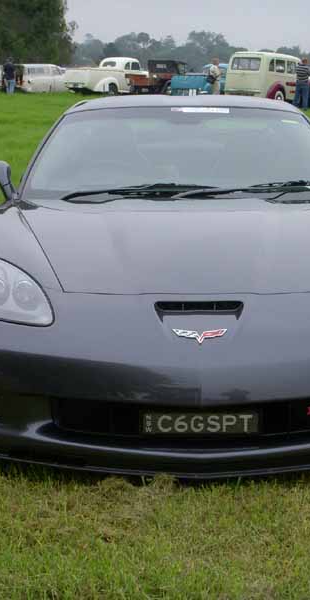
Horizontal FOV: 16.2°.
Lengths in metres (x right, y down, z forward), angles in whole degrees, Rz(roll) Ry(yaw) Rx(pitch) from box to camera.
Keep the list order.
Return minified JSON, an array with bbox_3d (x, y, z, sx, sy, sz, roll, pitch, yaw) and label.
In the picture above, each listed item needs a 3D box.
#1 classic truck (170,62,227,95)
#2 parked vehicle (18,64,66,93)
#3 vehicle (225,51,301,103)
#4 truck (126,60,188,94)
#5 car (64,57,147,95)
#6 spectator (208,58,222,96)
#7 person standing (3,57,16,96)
[{"bbox_3d":[2.523,-9.749,48.109,1.720,1.580,4.500,6,14,27],"label":"classic truck"},{"bbox_3d":[-5.801,-12.688,62.123,1.700,1.550,4.300,11,16,42],"label":"parked vehicle"},{"bbox_3d":[5.185,-9.144,44.652,1.850,1.920,4.900,10,16,39],"label":"vehicle"},{"bbox_3d":[0.369,-11.637,56.489,1.650,1.750,4.100,9,15,35],"label":"truck"},{"bbox_3d":[-1.867,-10.788,52.380,1.800,1.700,4.900,11,16,41],"label":"car"},{"bbox_3d":[2.335,-8.653,42.634,0.360,1.740,0.500,-3,13,-15],"label":"spectator"},{"bbox_3d":[-7.020,-10.775,52.406,0.520,1.780,0.360,1,12,5],"label":"person standing"}]

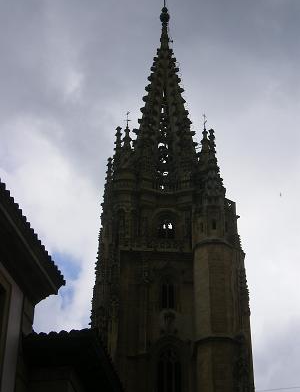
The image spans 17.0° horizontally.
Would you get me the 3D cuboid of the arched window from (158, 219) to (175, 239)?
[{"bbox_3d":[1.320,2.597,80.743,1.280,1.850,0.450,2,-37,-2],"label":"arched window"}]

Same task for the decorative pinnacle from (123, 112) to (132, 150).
[{"bbox_3d":[-1.945,-5.745,88.444,0.870,4.240,0.870,2,-37,-2],"label":"decorative pinnacle"}]

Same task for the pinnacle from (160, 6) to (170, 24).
[{"bbox_3d":[1.560,-18.219,101.238,1.010,2.290,1.010,2,-37,-2],"label":"pinnacle"}]

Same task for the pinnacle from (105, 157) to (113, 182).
[{"bbox_3d":[-3.461,-2.326,84.646,0.670,2.490,0.670,2,-37,-2],"label":"pinnacle"}]

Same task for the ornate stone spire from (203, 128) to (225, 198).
[{"bbox_3d":[5.189,-3.004,83.930,1.800,6.680,1.800,2,-37,-2],"label":"ornate stone spire"}]

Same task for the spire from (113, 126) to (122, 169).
[{"bbox_3d":[-2.881,-4.516,90.643,0.890,4.490,0.890,2,-37,-2],"label":"spire"}]

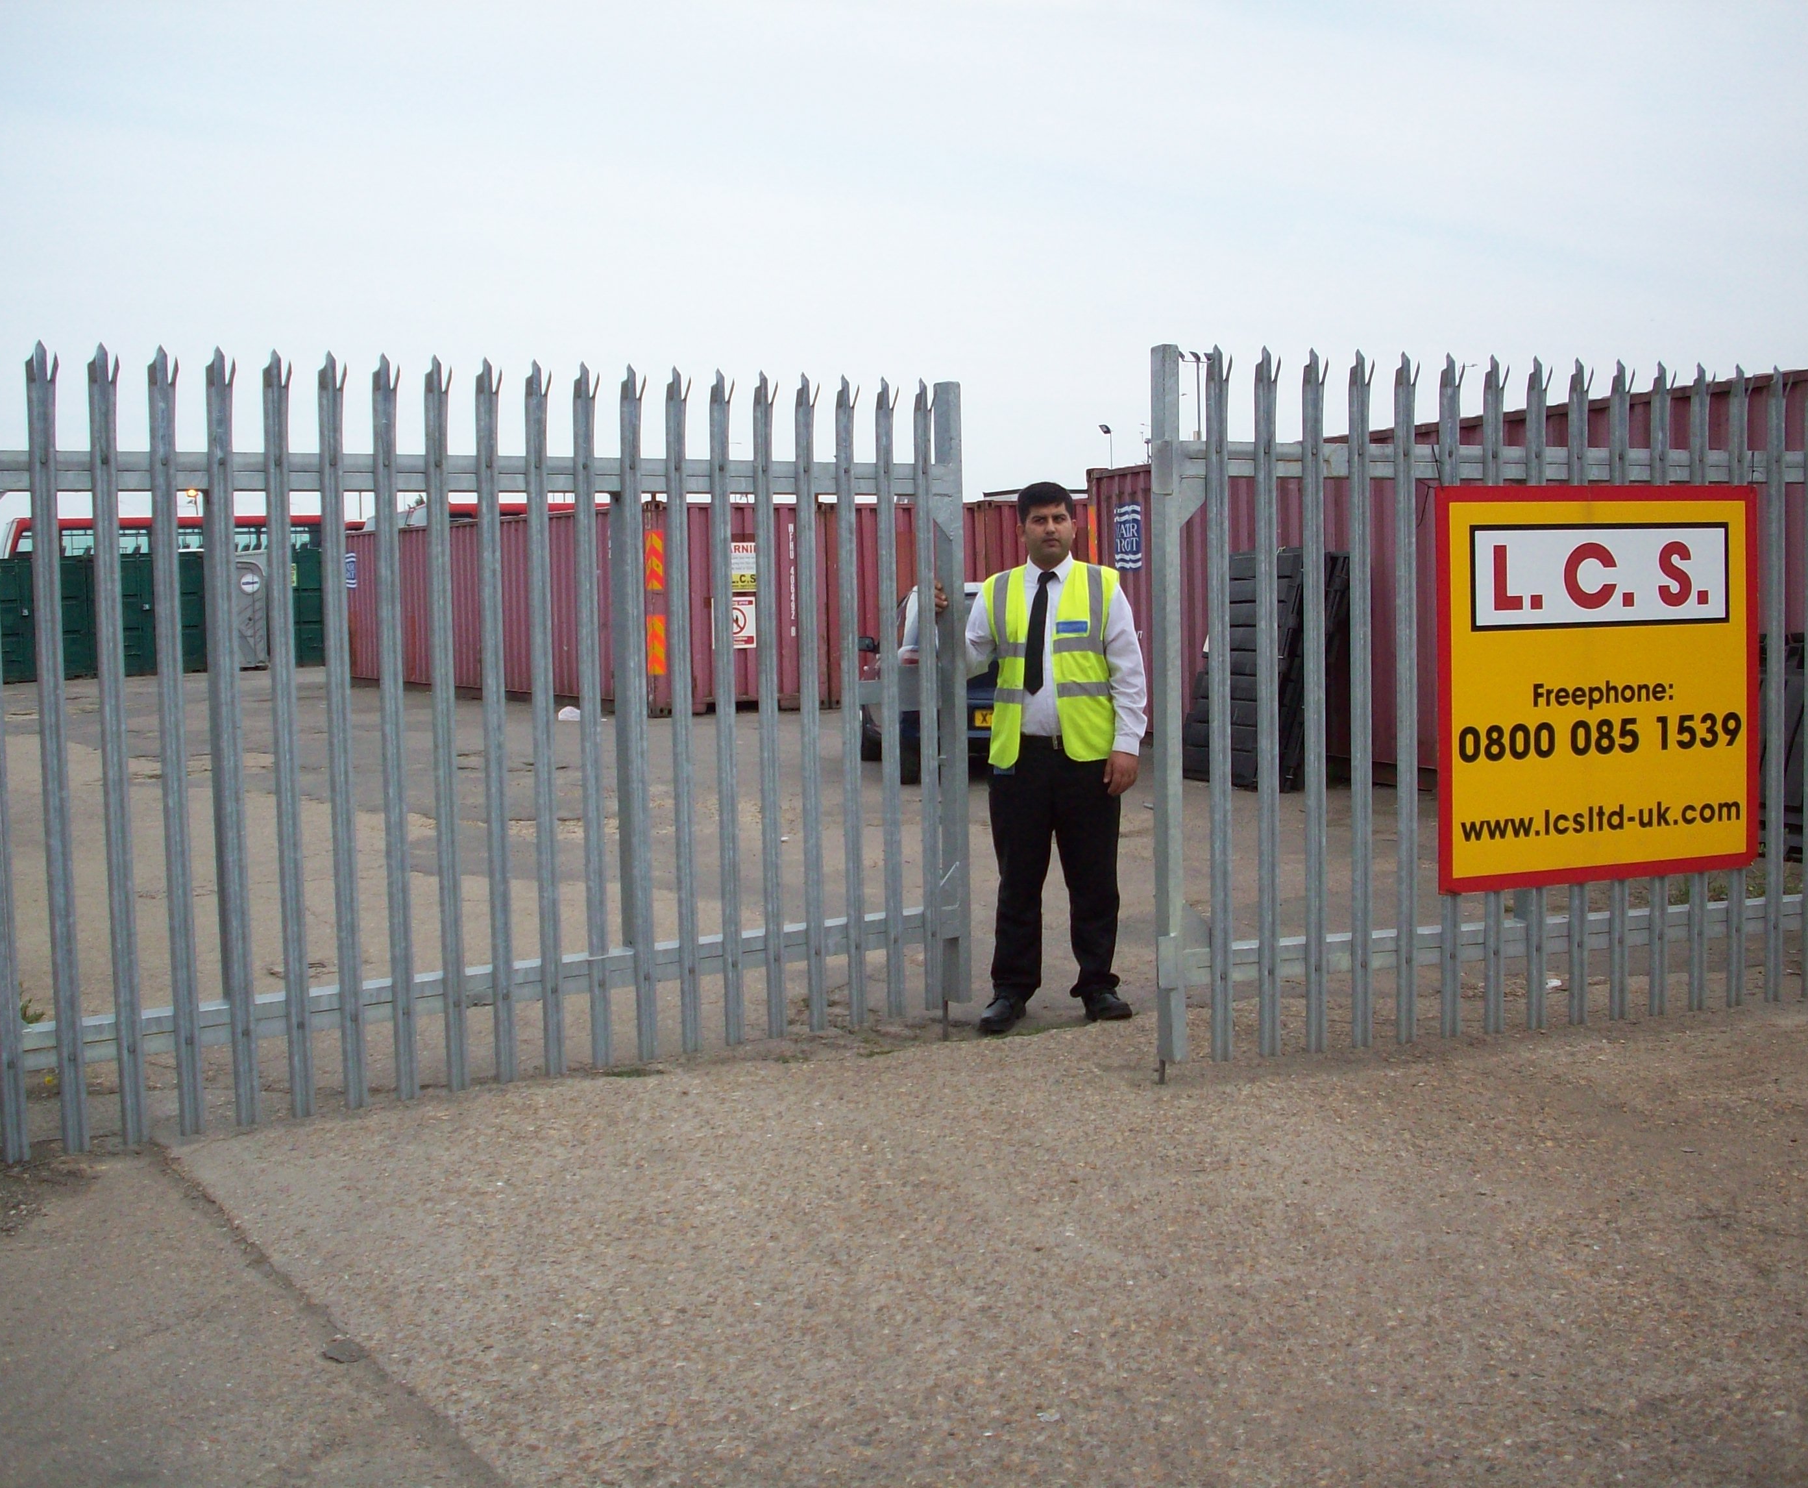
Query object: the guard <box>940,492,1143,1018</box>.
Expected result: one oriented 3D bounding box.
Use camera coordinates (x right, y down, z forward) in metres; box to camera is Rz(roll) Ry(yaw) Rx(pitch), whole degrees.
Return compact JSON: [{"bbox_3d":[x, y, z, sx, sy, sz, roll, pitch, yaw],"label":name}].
[{"bbox_3d":[0.440,0.025,6.790,0.680,1.730,0.450,-1,4,8],"label":"guard"}]

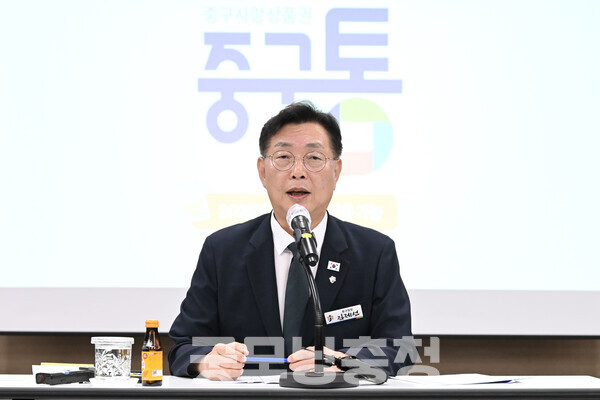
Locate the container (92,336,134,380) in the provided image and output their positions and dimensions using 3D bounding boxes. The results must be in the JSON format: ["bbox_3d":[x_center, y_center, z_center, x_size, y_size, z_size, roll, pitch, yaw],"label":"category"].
[{"bbox_3d":[-0.397,0.336,2.050,0.091,0.091,0.091,0,-7,0],"label":"container"}]

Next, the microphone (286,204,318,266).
[{"bbox_3d":[0.010,0.072,1.991,0.051,0.051,0.210,1,27,-10],"label":"microphone"}]

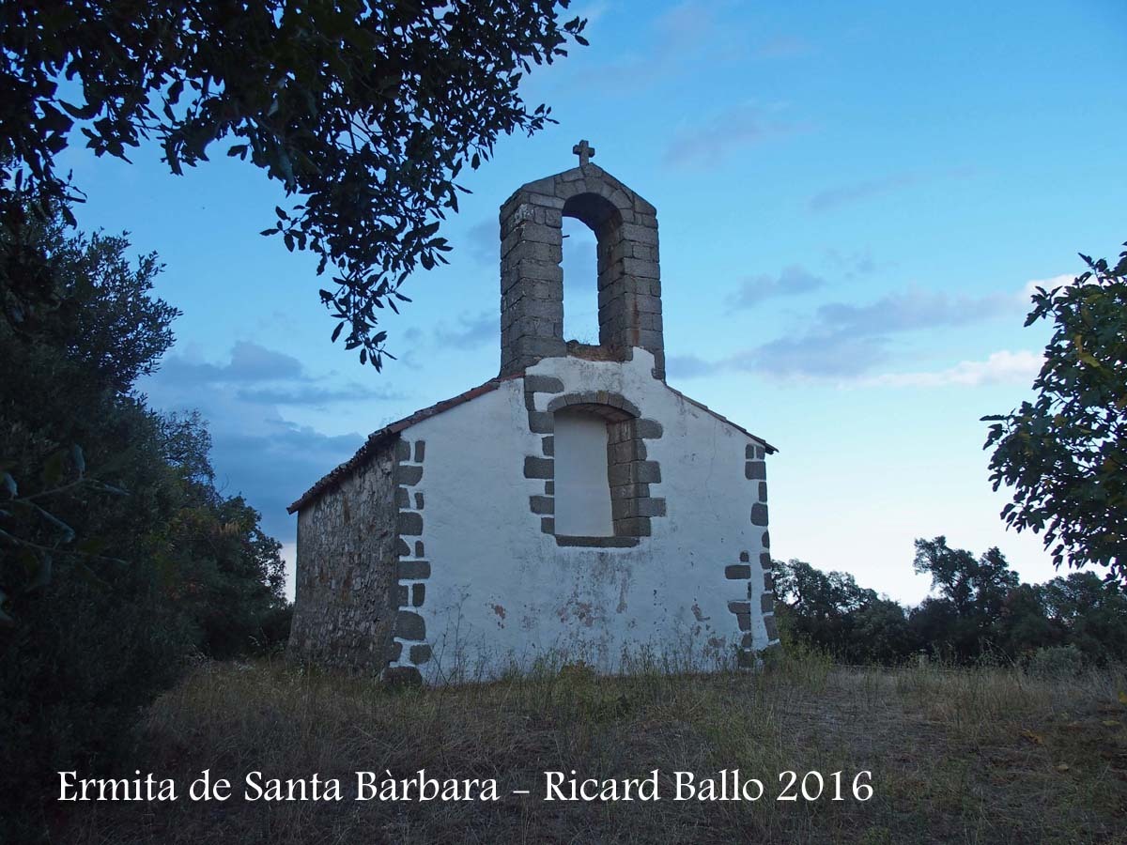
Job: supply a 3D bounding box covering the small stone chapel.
[{"bbox_3d":[-1.329,0.388,16.327,5.691,7.300,9.360,3,-10,-23],"label":"small stone chapel"}]

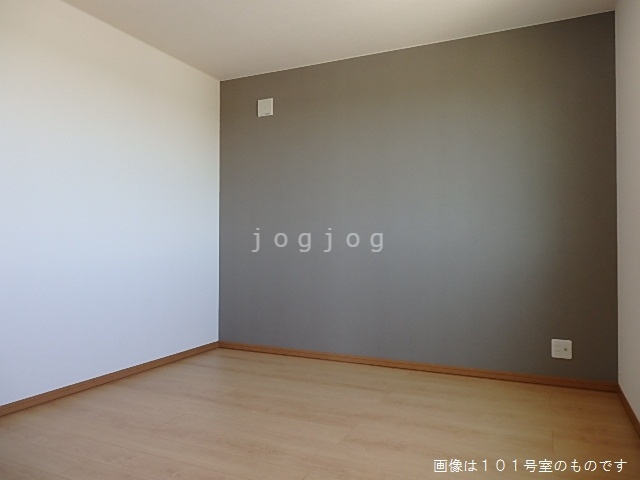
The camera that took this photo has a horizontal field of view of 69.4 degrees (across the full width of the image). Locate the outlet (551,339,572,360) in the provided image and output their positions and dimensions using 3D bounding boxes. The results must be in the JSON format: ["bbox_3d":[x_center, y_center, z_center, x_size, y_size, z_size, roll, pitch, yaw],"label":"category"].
[{"bbox_3d":[1.575,0.709,3.011,0.117,0.121,0.010,0,-1,25],"label":"outlet"}]

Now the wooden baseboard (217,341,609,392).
[{"bbox_3d":[0.470,0.927,3.523,3.061,0.058,0.012,0,-1,25],"label":"wooden baseboard"}]

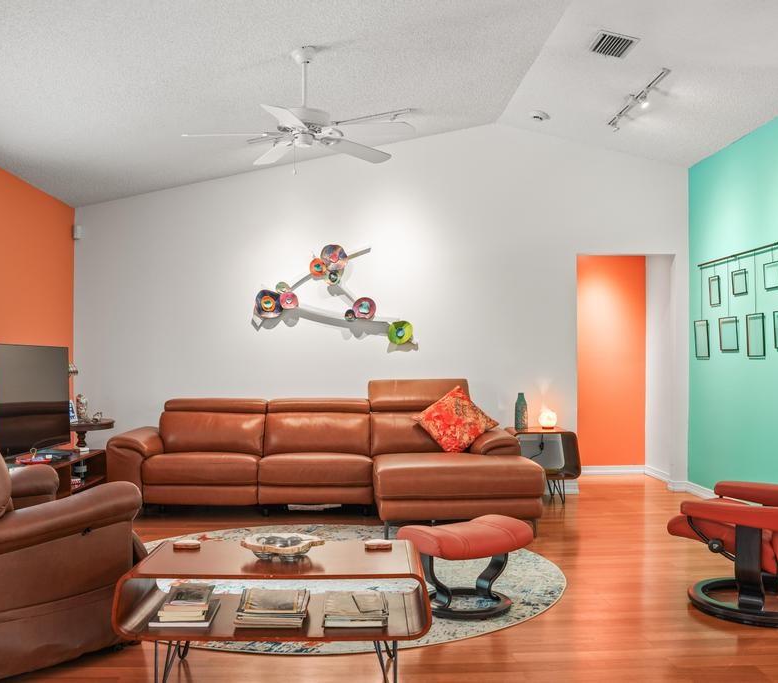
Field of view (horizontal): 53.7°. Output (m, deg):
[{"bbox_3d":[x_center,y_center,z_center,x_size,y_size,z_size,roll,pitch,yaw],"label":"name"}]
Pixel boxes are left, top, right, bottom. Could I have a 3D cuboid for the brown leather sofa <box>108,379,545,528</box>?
[{"bbox_3d":[-0.527,0.787,5.587,3.000,0.990,1.560,0,-1,-3],"label":"brown leather sofa"}]

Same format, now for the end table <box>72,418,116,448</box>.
[{"bbox_3d":[-2.284,0.941,5.698,0.530,0.690,0.530,0,-1,-3],"label":"end table"}]

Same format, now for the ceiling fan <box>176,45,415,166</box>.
[{"bbox_3d":[-0.493,-1.333,4.206,1.270,0.550,1.270,0,-1,-3],"label":"ceiling fan"}]

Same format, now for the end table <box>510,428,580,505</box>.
[{"bbox_3d":[1.223,1.008,6.251,0.580,0.570,0.430,0,-1,-3],"label":"end table"}]

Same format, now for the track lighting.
[{"bbox_3d":[1.790,-1.677,5.517,0.170,0.130,1.160,0,-1,-3],"label":"track lighting"}]

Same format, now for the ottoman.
[{"bbox_3d":[0.368,1.050,3.594,0.550,0.390,0.410,1,-1,-36],"label":"ottoman"}]

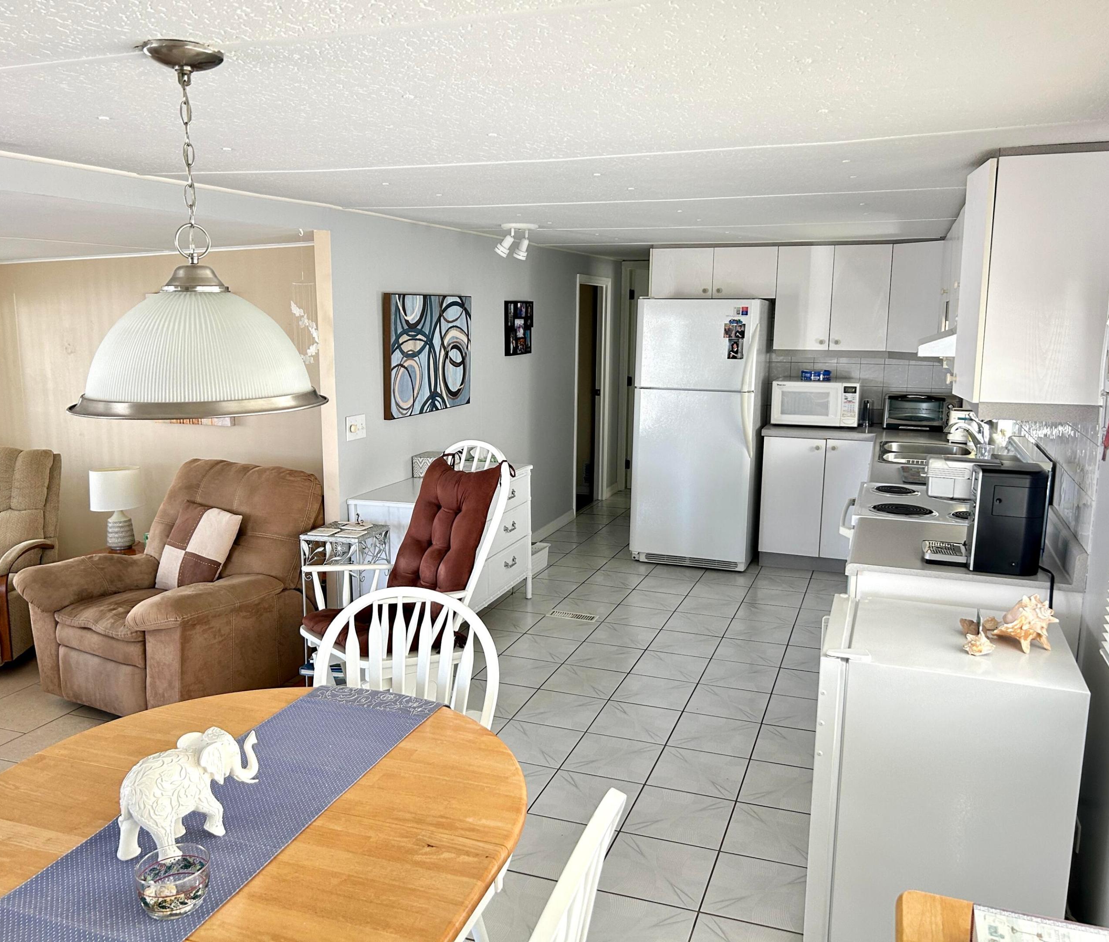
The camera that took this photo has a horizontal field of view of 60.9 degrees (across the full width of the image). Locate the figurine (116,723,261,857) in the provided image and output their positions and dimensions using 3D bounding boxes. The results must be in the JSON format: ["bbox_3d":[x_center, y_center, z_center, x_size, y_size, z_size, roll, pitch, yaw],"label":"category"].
[{"bbox_3d":[-0.647,0.563,1.679,0.235,0.198,0.120,-7,12,-37],"label":"figurine"}]

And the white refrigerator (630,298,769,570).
[{"bbox_3d":[1.014,-0.286,6.491,0.793,1.770,0.747,4,11,19],"label":"white refrigerator"}]

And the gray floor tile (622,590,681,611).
[{"bbox_3d":[0.588,0.765,5.558,0.325,0.010,0.325,4,11,19],"label":"gray floor tile"}]

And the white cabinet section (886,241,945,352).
[{"bbox_3d":[2.229,-1.072,5.849,0.025,0.671,0.415,-4,11,-25],"label":"white cabinet section"}]

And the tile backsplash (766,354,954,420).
[{"bbox_3d":[2.142,-0.581,6.381,1.365,0.457,0.020,4,11,20],"label":"tile backsplash"}]

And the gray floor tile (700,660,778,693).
[{"bbox_3d":[0.880,0.972,4.458,0.329,0.010,0.329,4,11,19],"label":"gray floor tile"}]

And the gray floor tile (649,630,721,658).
[{"bbox_3d":[0.683,0.903,4.905,0.330,0.010,0.330,4,11,19],"label":"gray floor tile"}]

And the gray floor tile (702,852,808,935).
[{"bbox_3d":[0.626,1.258,2.807,0.325,0.010,0.322,4,11,20],"label":"gray floor tile"}]

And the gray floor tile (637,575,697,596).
[{"bbox_3d":[0.698,0.705,5.851,0.325,0.010,0.322,4,11,20],"label":"gray floor tile"}]

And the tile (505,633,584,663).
[{"bbox_3d":[-0.056,0.911,4.817,0.330,0.010,0.330,4,11,19],"label":"tile"}]

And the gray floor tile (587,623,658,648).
[{"bbox_3d":[0.366,0.874,4.984,0.329,0.010,0.329,4,11,19],"label":"gray floor tile"}]

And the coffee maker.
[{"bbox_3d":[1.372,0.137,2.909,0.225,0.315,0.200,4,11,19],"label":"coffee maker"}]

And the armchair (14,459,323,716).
[{"bbox_3d":[-1.667,0.504,4.242,1.000,0.960,0.970,6,11,28],"label":"armchair"}]

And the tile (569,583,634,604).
[{"bbox_3d":[0.282,0.751,5.743,0.330,0.010,0.330,4,11,19],"label":"tile"}]

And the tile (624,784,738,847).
[{"bbox_3d":[0.434,1.183,3.225,0.329,0.010,0.329,4,11,19],"label":"tile"}]

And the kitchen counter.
[{"bbox_3d":[1.327,0.276,3.140,0.648,0.040,0.750,4,11,19],"label":"kitchen counter"}]

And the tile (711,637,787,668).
[{"bbox_3d":[0.991,0.919,4.766,0.329,0.010,0.329,4,11,19],"label":"tile"}]

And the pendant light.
[{"bbox_3d":[-0.603,-0.397,1.568,0.418,0.574,0.418,4,11,20],"label":"pendant light"}]

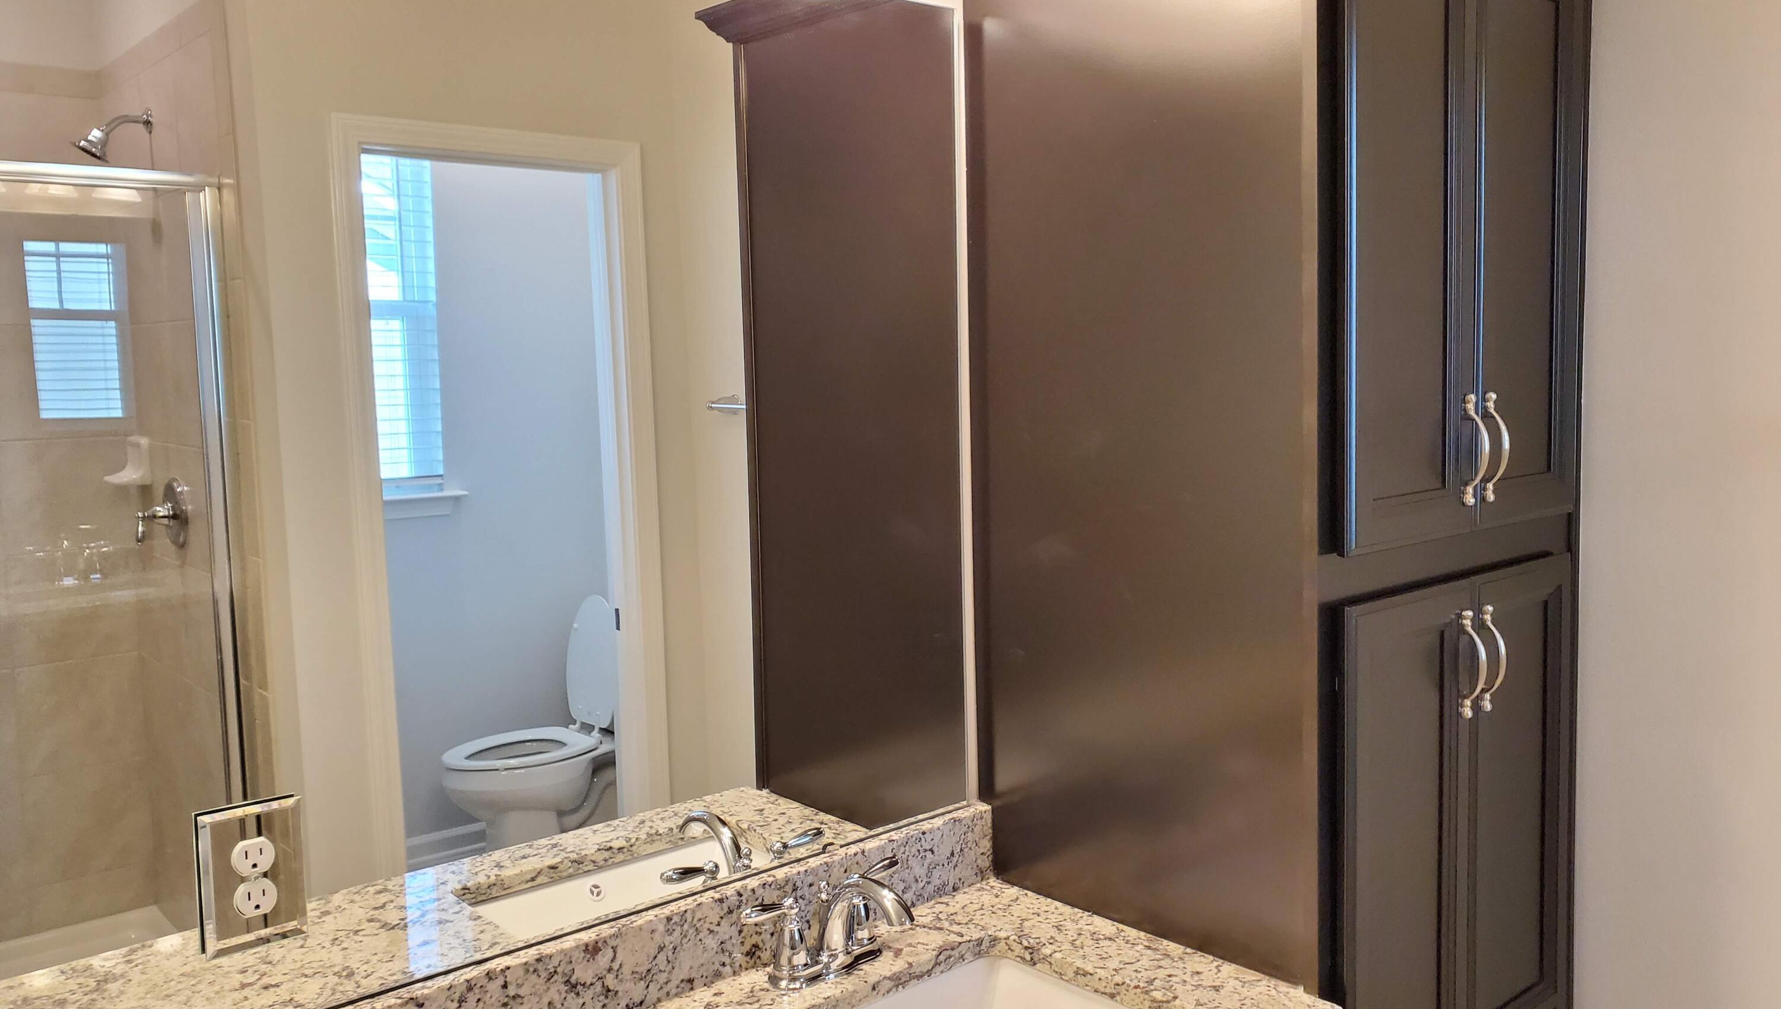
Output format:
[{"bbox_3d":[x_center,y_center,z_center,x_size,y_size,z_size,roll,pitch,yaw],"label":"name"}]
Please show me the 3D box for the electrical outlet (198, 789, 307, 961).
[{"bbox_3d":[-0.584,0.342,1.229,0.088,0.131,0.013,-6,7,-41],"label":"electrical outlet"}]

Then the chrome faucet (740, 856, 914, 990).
[{"bbox_3d":[-0.040,0.486,1.549,0.247,0.123,0.172,-6,7,-41],"label":"chrome faucet"}]

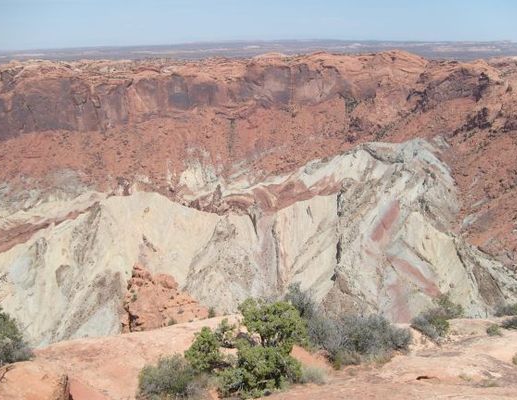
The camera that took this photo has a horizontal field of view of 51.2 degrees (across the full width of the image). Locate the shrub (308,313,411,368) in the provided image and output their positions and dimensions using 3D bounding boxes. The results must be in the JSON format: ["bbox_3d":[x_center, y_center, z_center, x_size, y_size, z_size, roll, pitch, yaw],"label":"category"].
[{"bbox_3d":[1.911,2.685,10.300,1.950,1.020,1.250,0,16,0],"label":"shrub"}]

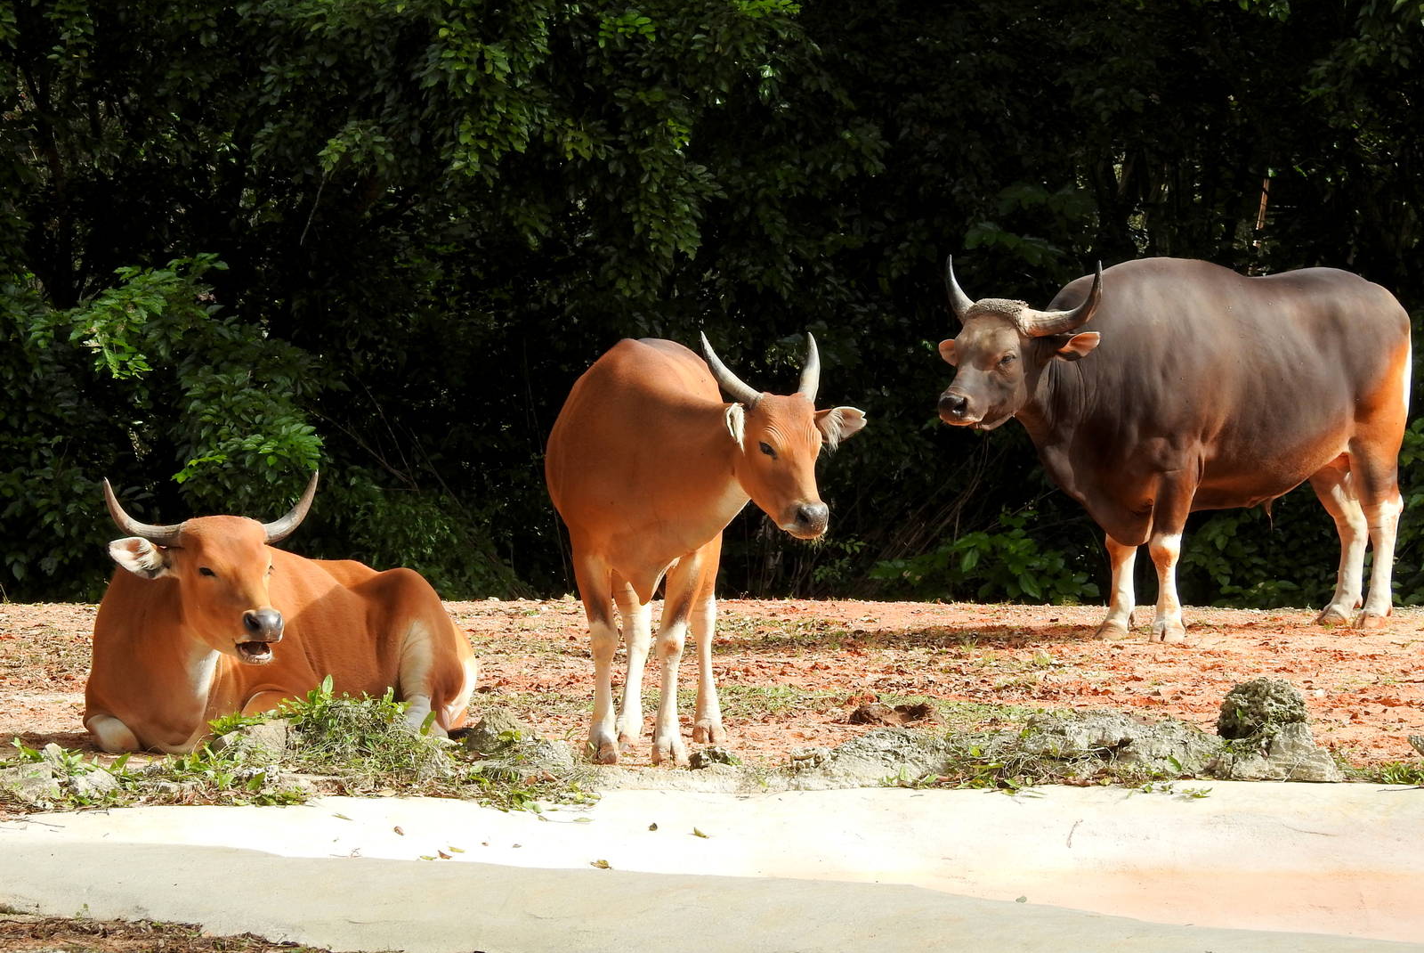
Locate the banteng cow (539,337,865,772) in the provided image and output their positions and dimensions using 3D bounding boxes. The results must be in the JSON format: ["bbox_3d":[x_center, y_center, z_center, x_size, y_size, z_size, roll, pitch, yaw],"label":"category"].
[{"bbox_3d":[-0.022,0.212,20.604,1.060,1.400,1.850,0,2,7],"label":"banteng cow"}]

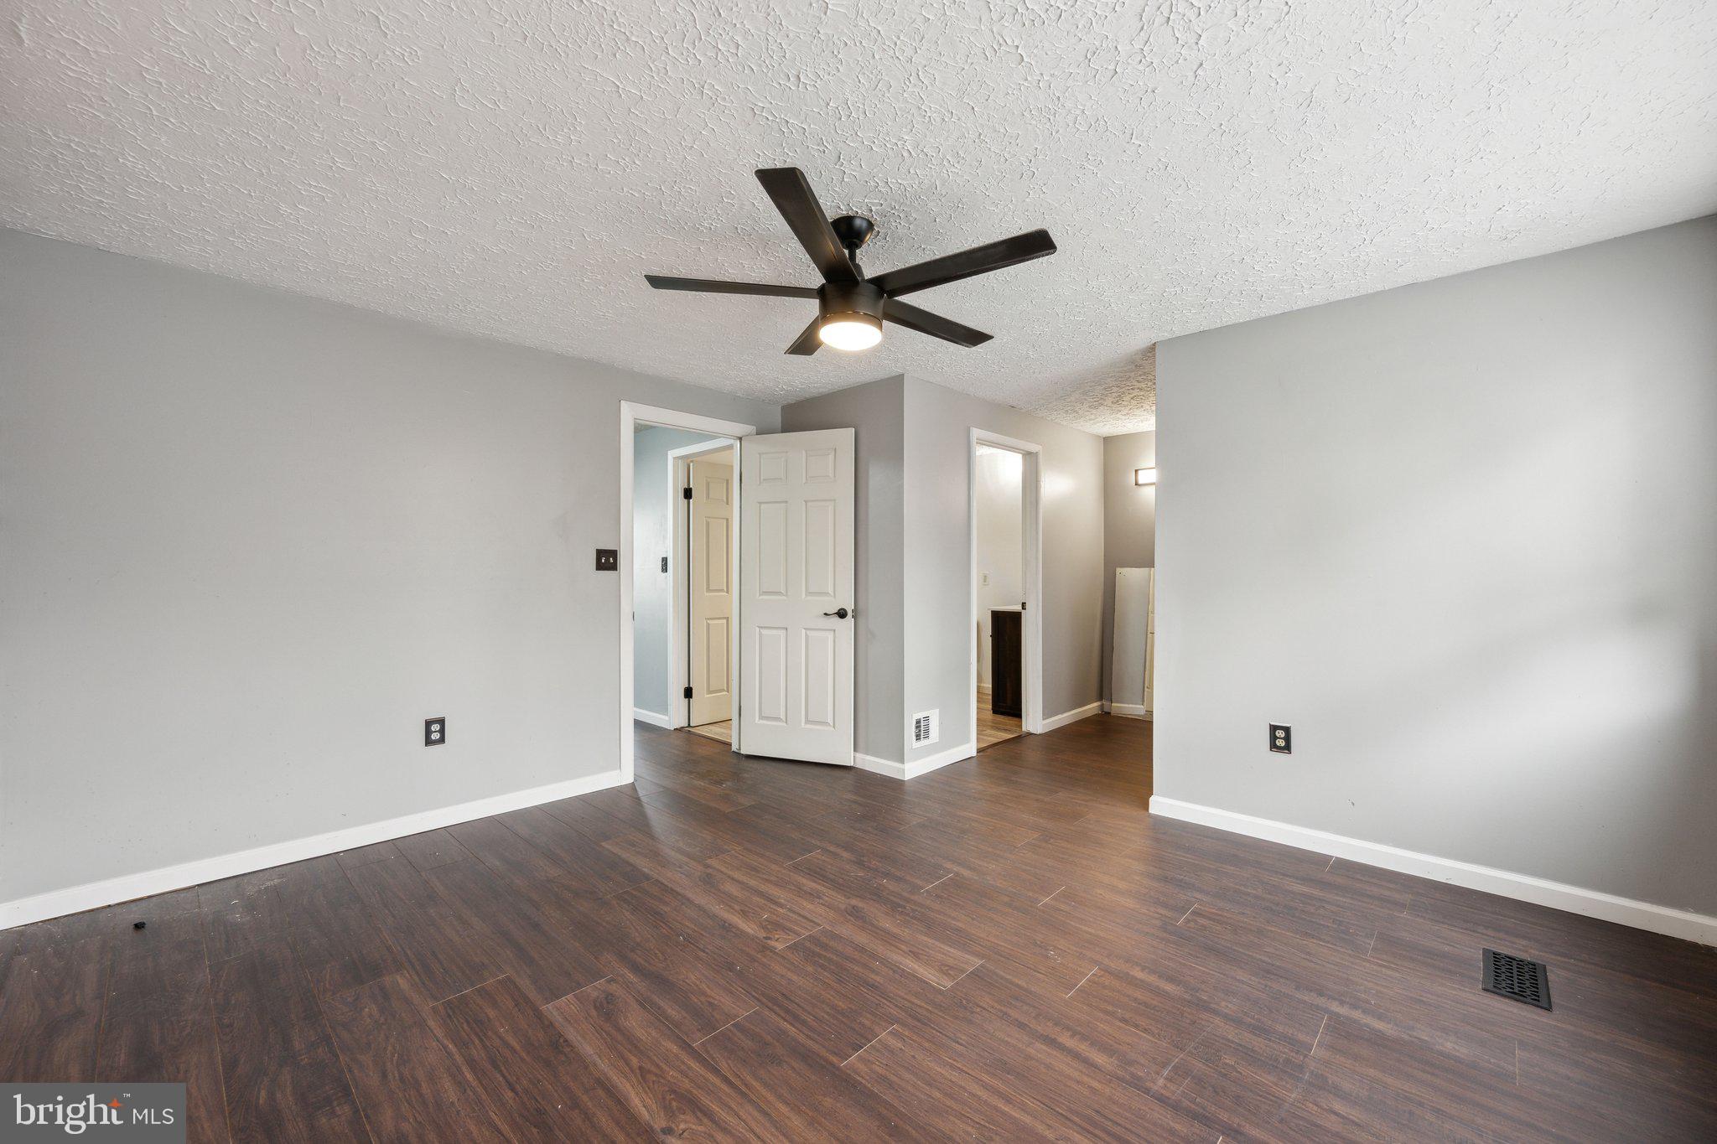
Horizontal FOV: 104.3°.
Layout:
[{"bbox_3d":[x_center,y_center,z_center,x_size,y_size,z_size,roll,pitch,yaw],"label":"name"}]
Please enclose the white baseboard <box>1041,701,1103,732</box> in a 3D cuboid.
[{"bbox_3d":[1.674,1.127,5.210,0.019,0.086,0.973,0,0,44],"label":"white baseboard"}]

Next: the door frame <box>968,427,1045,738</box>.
[{"bbox_3d":[0.977,0.132,4.563,0.131,2.078,0.921,0,0,44],"label":"door frame"}]

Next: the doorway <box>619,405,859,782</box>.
[{"bbox_3d":[-0.697,0.114,3.886,0.825,2.115,1.133,0,0,44],"label":"doorway"}]

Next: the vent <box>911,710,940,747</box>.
[{"bbox_3d":[0.394,0.909,3.878,0.020,0.195,0.243,0,0,44],"label":"vent"}]

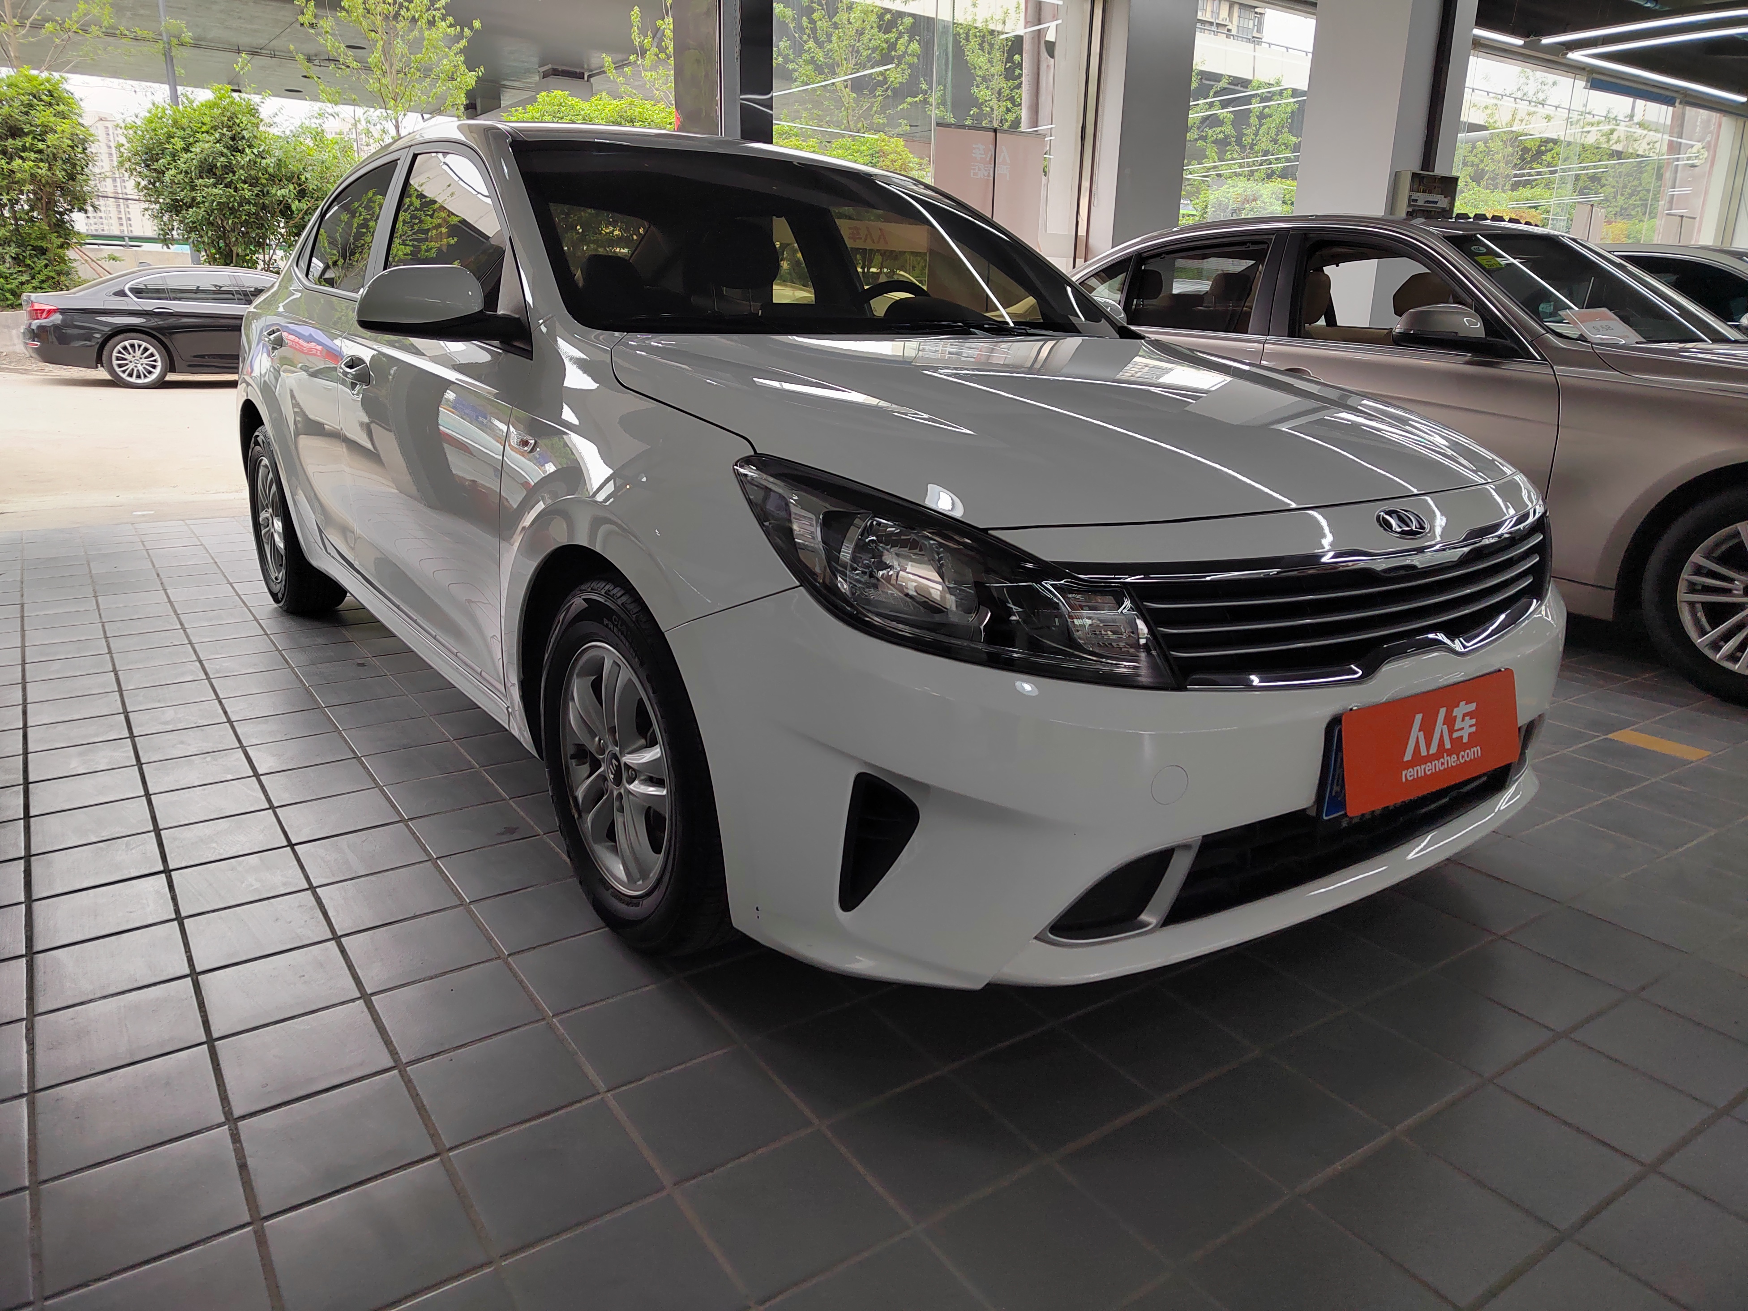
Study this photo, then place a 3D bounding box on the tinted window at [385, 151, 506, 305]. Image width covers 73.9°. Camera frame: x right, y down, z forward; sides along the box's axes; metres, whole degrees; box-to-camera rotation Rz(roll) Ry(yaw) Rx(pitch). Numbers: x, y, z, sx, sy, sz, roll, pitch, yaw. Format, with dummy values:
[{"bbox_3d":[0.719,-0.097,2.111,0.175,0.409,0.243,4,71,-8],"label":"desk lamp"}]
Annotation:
[{"bbox_3d":[-0.861,-0.882,2.363,0.050,0.375,0.860,16,3,-41],"label":"tinted window"}]

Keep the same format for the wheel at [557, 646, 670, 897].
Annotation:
[{"bbox_3d":[-0.352,0.167,1.825,0.155,0.395,0.395,-10,20,-36],"label":"wheel"}]

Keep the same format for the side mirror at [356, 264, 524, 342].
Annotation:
[{"bbox_3d":[-0.732,-0.592,1.966,0.260,0.135,0.150,-11,21,-36],"label":"side mirror"}]

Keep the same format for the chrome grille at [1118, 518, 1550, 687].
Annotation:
[{"bbox_3d":[0.723,-0.075,1.614,1.050,0.175,0.135,-11,21,-36],"label":"chrome grille"}]

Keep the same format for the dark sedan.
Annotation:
[{"bbox_3d":[-8.151,-4.340,15.251,5.000,1.480,1.860,-10,20,-34],"label":"dark sedan"}]

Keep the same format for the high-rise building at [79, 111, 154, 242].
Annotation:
[{"bbox_3d":[-357.937,-222.134,550.000,36.000,76.000,22.000,-9,19,-30],"label":"high-rise building"}]

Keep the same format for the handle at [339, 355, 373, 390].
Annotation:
[{"bbox_3d":[-1.153,-0.629,2.574,0.050,0.065,0.200,-11,21,-36],"label":"handle"}]

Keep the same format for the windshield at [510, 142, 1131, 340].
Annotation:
[{"bbox_3d":[-0.085,-0.878,2.497,1.370,0.140,0.815,-10,51,-36],"label":"windshield"}]

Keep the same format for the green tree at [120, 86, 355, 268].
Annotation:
[{"bbox_3d":[-9.539,-6.869,17.466,3.300,3.150,2.800,-10,20,-34],"label":"green tree"}]

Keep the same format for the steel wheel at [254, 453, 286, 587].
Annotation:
[{"bbox_3d":[-1.890,-0.443,3.792,0.160,0.400,0.400,-10,20,-36],"label":"steel wheel"}]

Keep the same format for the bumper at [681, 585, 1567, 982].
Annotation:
[{"bbox_3d":[0.567,0.054,1.824,1.680,0.510,0.620,-10,20,-36],"label":"bumper"}]

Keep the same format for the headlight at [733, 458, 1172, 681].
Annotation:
[{"bbox_3d":[0.085,-0.103,1.432,0.401,0.237,0.460,-6,18,-26],"label":"headlight"}]

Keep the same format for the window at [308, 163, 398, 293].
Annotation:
[{"bbox_3d":[-1.323,-1.082,2.959,0.050,0.345,0.620,17,3,-38],"label":"window"}]

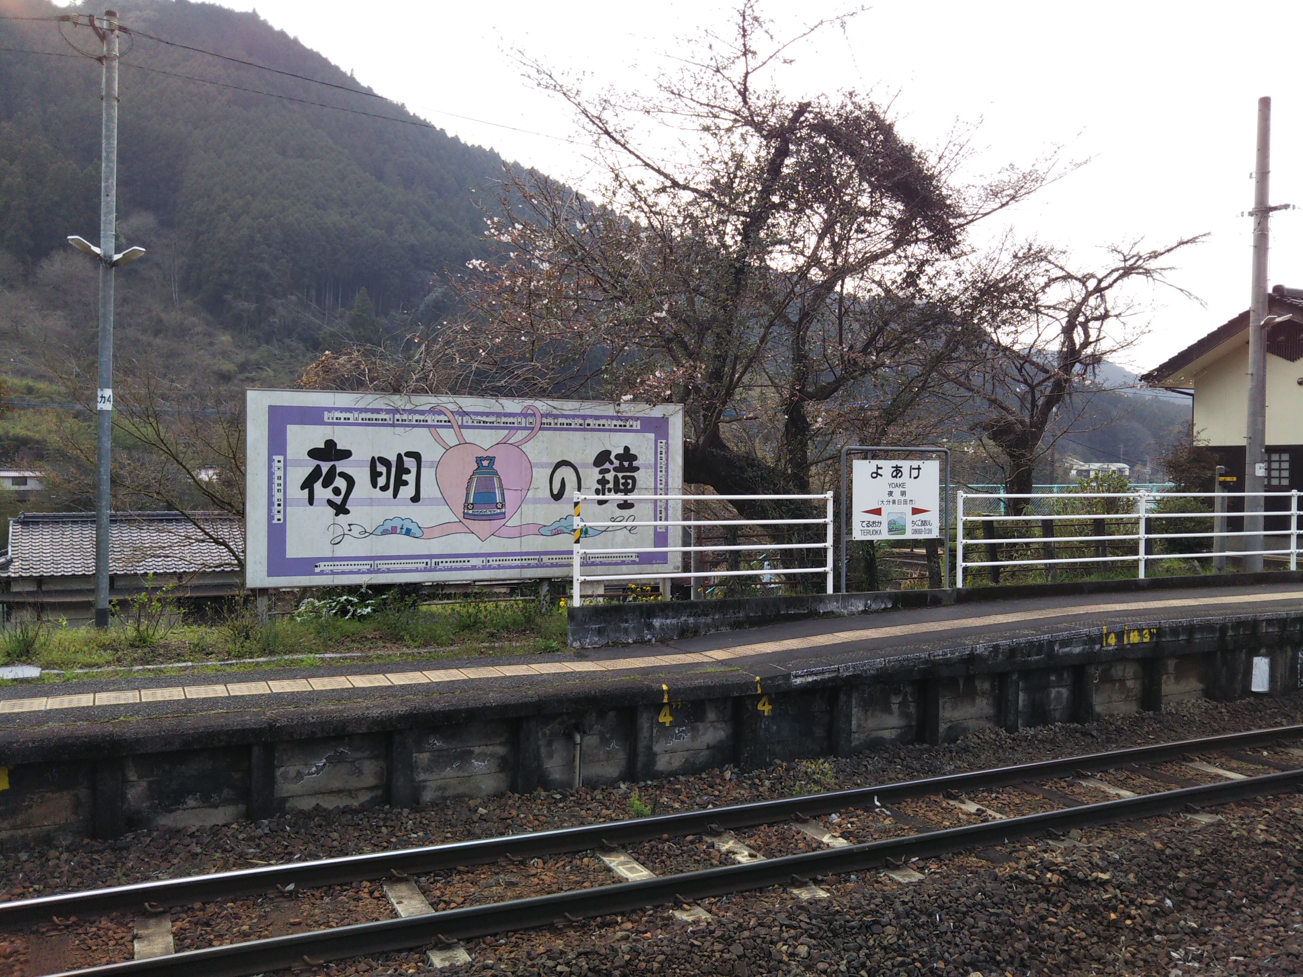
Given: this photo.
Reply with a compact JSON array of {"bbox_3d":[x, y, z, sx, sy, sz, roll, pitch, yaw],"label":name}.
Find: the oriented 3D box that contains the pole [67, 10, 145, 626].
[{"bbox_3d":[-5.630,-1.775,11.680,0.720,6.380,0.450,0,1,-25],"label":"pole"}]

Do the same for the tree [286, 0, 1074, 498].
[{"bbox_3d":[0.367,-2.400,14.300,9.500,7.600,6.800,0,1,0],"label":"tree"}]

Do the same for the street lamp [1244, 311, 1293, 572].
[{"bbox_3d":[8.370,-0.610,15.350,0.580,3.600,0.450,0,1,-25],"label":"street lamp"}]

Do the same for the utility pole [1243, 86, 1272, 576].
[{"bbox_3d":[8.340,-2.070,15.500,0.290,6.600,0.290,0,1,-25],"label":"utility pole"}]

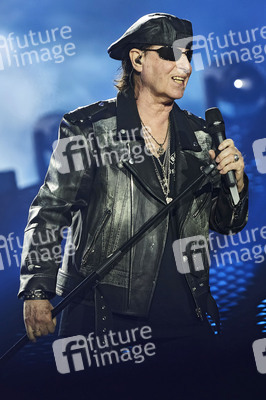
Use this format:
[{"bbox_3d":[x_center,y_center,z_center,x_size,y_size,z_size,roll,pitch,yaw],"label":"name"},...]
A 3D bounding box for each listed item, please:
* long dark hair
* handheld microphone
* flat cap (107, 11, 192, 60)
[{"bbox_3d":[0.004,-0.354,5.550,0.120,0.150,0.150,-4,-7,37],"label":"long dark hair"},{"bbox_3d":[0.233,-0.113,5.400,0.050,0.265,0.050,-12,-3,-17],"label":"handheld microphone"},{"bbox_3d":[0.046,-0.430,5.500,0.250,0.125,0.210,-13,-12,36],"label":"flat cap"}]

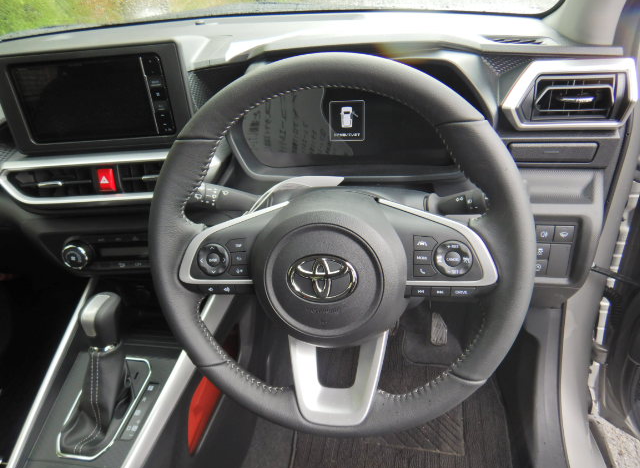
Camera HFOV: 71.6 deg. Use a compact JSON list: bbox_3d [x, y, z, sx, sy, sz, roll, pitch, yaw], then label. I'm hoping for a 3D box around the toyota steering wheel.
[{"bbox_3d":[0.010,0.020,0.440,0.370,0.370,0.085,-1,10,12],"label":"toyota steering wheel"}]

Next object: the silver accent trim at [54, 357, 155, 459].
[{"bbox_3d":[-0.284,0.226,0.585,0.080,0.010,0.140,-2,39,10],"label":"silver accent trim"}]

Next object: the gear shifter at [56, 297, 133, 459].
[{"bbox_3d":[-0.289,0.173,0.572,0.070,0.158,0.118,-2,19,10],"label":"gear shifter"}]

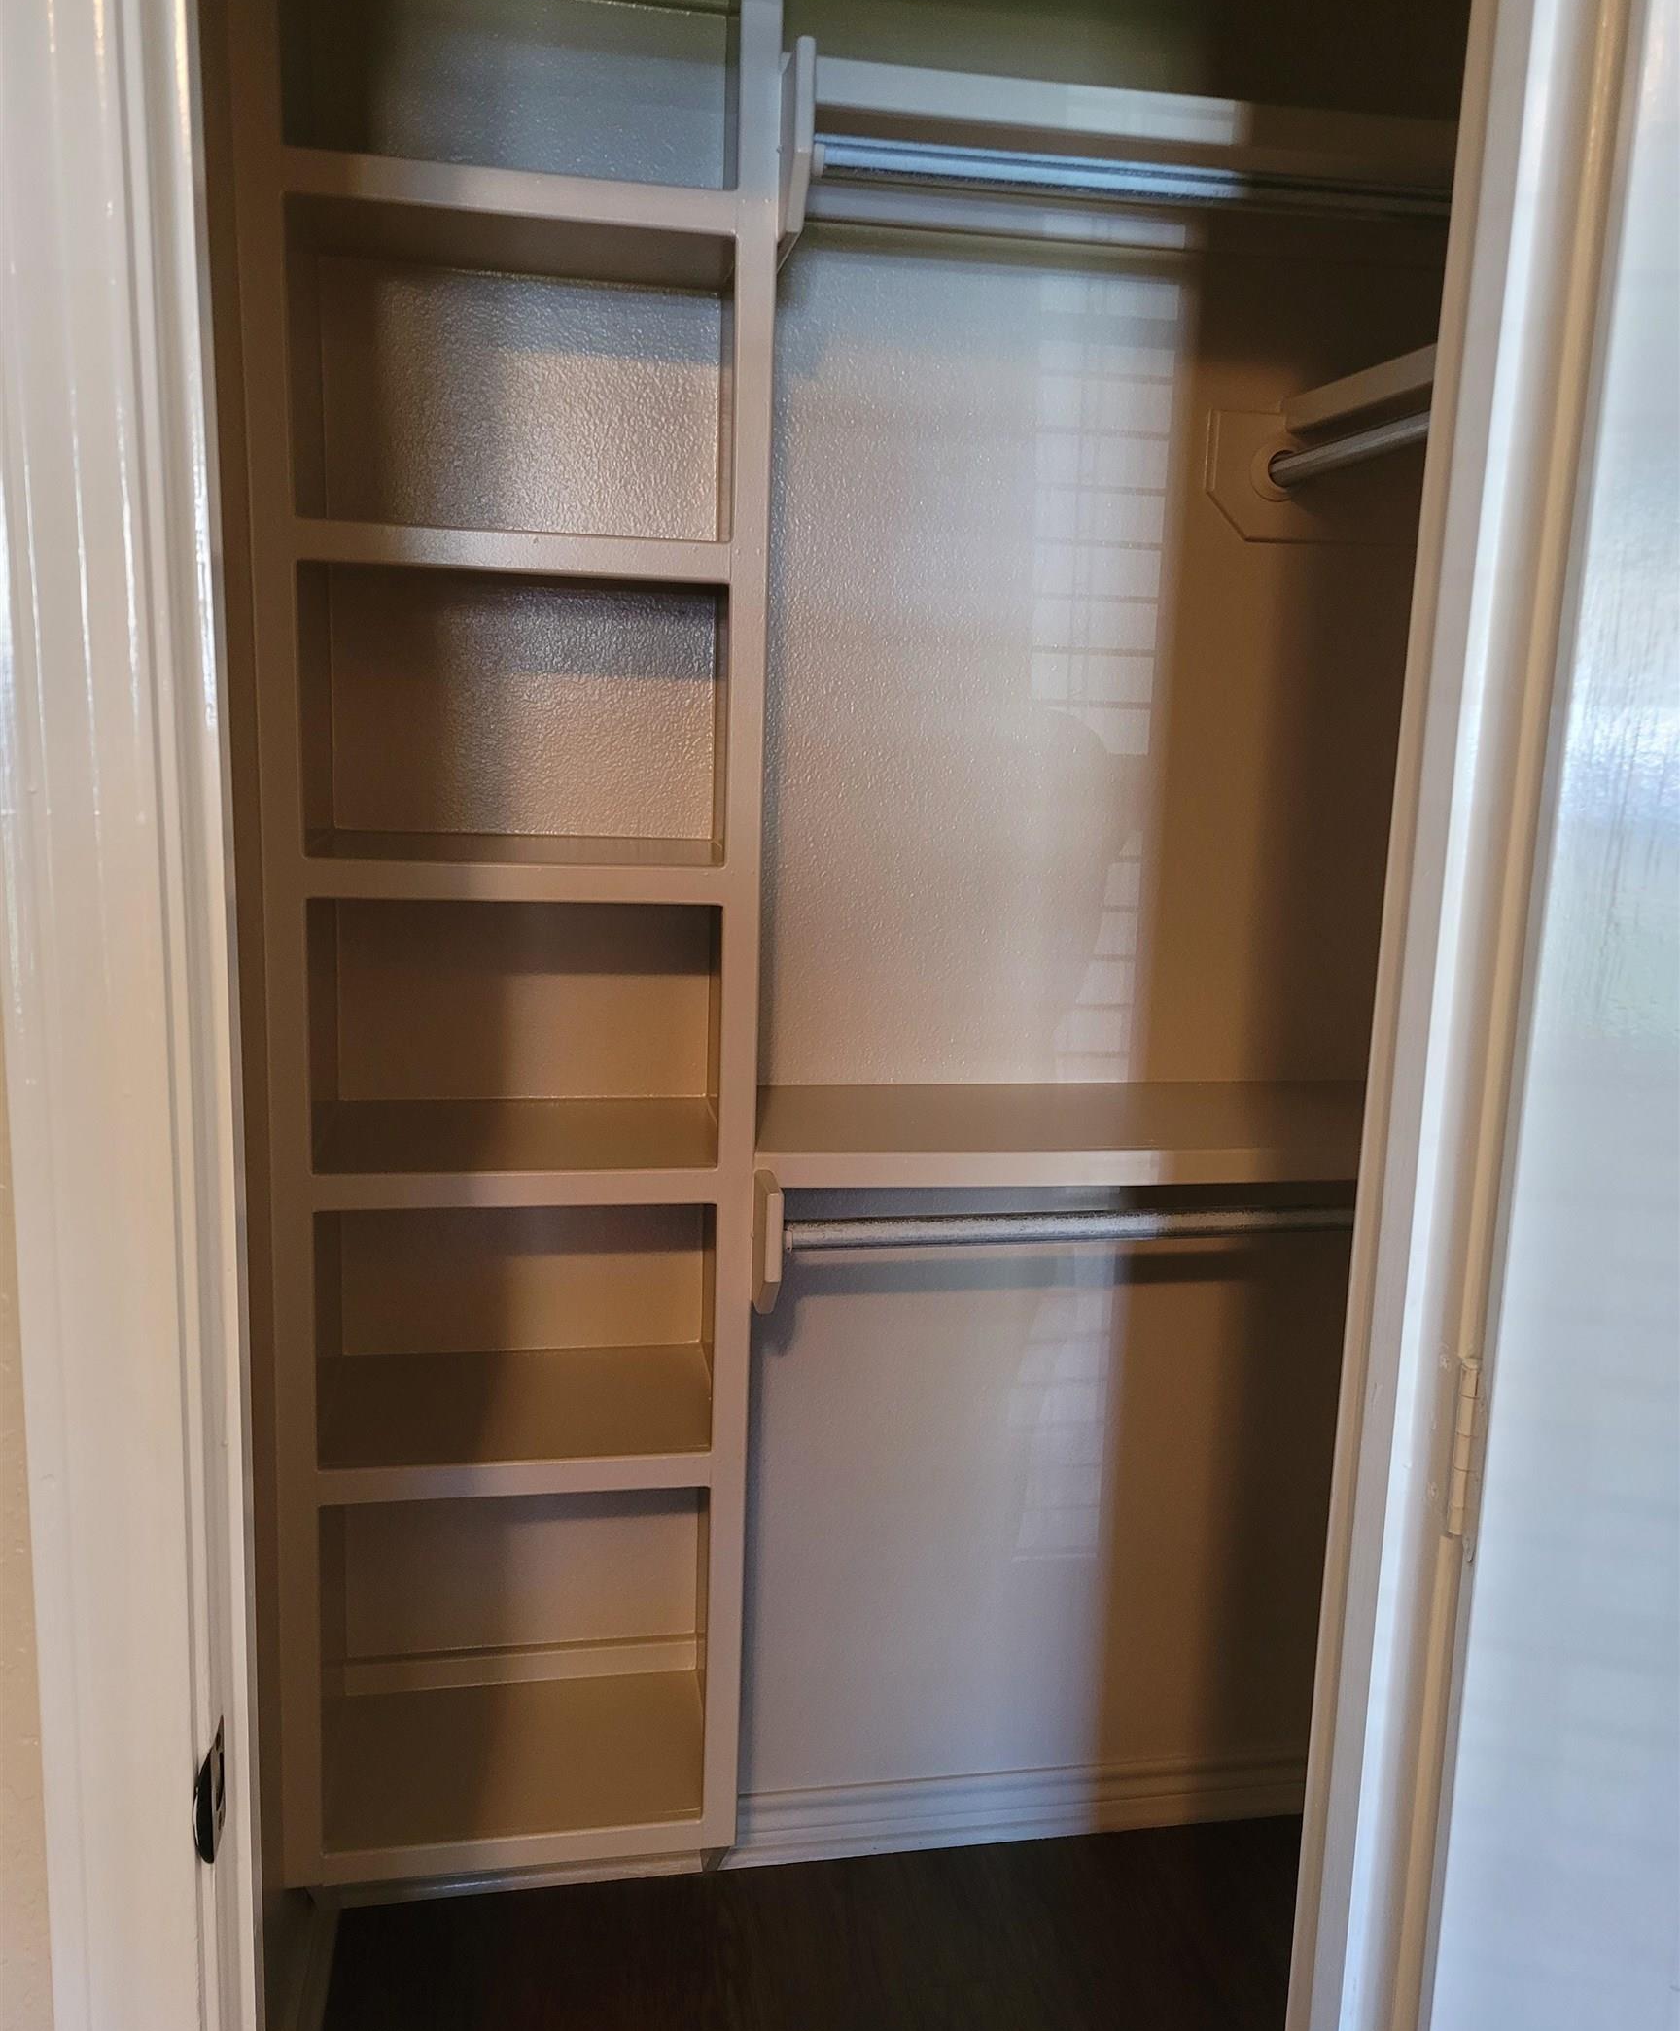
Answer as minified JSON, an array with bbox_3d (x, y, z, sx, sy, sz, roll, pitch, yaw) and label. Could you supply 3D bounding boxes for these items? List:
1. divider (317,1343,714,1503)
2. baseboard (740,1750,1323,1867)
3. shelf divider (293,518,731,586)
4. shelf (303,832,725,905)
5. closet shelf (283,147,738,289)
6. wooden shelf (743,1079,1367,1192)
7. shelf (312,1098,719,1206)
[{"bbox_3d":[-0.363,0.460,1.924,0.417,0.039,0.307,0,11,-11],"label":"divider"},{"bbox_3d":[0.272,1.088,2.319,0.919,0.099,0.018,0,11,-11],"label":"baseboard"},{"bbox_3d":[-0.330,-0.469,1.746,0.417,0.039,0.307,0,11,-11],"label":"shelf divider"},{"bbox_3d":[-0.341,-0.161,1.805,0.417,0.039,0.307,0,11,-11],"label":"shelf"},{"bbox_3d":[-0.319,-0.781,1.686,0.417,0.039,0.307,0,11,-11],"label":"closet shelf"},{"bbox_3d":[0.333,0.135,1.991,0.919,0.039,0.310,0,11,-11],"label":"wooden shelf"},{"bbox_3d":[-0.352,0.148,1.864,0.417,0.039,0.307,0,11,-11],"label":"shelf"}]

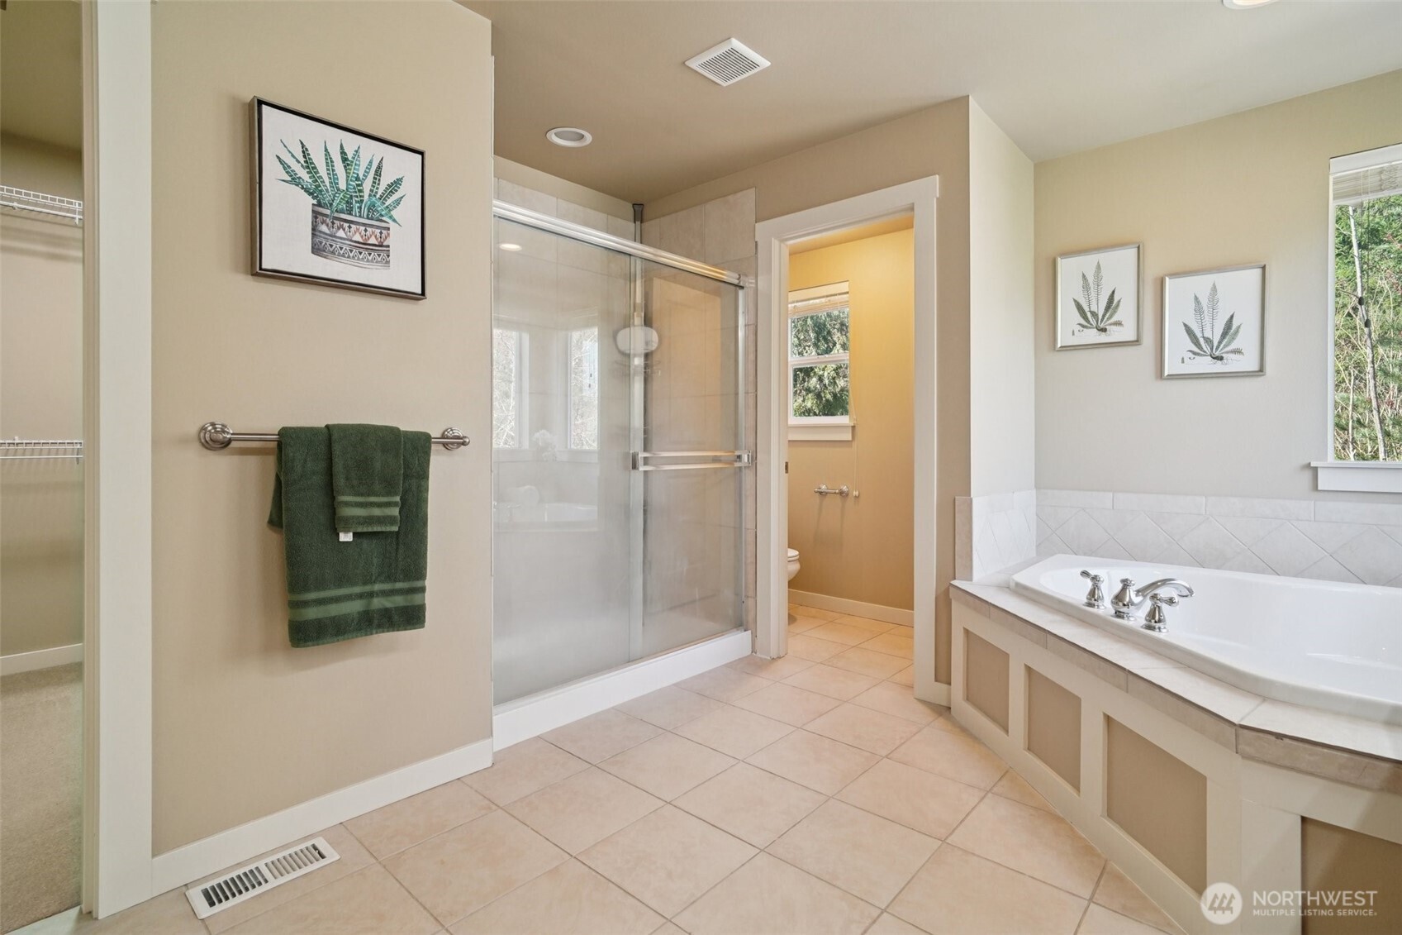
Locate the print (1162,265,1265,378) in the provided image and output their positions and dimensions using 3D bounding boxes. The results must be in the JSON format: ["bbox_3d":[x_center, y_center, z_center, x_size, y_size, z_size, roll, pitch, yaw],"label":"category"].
[{"bbox_3d":[2.163,-0.603,2.636,0.338,0.450,0.022,0,1,42],"label":"print"}]

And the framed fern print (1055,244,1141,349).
[{"bbox_3d":[1.898,-0.808,2.980,0.347,0.447,0.022,0,0,42],"label":"framed fern print"}]

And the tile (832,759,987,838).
[{"bbox_3d":[0.639,1.000,1.896,0.338,0.010,0.338,0,1,42],"label":"tile"}]

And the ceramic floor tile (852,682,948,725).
[{"bbox_3d":[0.837,0.972,2.581,0.328,0.010,0.335,0,0,42],"label":"ceramic floor tile"}]

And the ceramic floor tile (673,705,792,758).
[{"bbox_3d":[0.126,0.997,2.354,0.338,0.010,0.338,0,1,42],"label":"ceramic floor tile"}]

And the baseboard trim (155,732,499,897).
[{"bbox_3d":[-0.998,0.953,1.778,0.015,0.092,0.862,0,1,42],"label":"baseboard trim"}]

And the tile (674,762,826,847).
[{"bbox_3d":[0.145,0.972,1.815,0.328,0.010,0.335,0,0,42],"label":"tile"}]

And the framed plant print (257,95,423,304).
[{"bbox_3d":[-0.992,-0.718,1.736,0.042,0.430,0.425,0,0,42],"label":"framed plant print"}]

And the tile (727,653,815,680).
[{"bbox_3d":[0.348,0.998,3.143,0.326,0.010,0.336,0,0,42],"label":"tile"}]

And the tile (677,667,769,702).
[{"bbox_3d":[0.105,1.006,2.889,0.326,0.010,0.336,0,0,42],"label":"tile"}]

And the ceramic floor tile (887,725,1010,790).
[{"bbox_3d":[0.852,0.972,2.099,0.328,0.010,0.335,0,0,42],"label":"ceramic floor tile"}]

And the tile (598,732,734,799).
[{"bbox_3d":[-0.113,1.025,2.149,0.336,0.010,0.336,0,0,42],"label":"tile"}]

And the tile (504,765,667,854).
[{"bbox_3d":[-0.351,1.029,1.891,0.336,0.010,0.336,0,0,42],"label":"tile"}]

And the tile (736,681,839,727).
[{"bbox_3d":[0.364,0.994,2.615,0.338,0.010,0.338,0,1,42],"label":"tile"}]

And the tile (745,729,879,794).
[{"bbox_3d":[0.384,0.998,2.122,0.338,0.010,0.338,0,1,42],"label":"tile"}]

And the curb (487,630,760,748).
[{"bbox_3d":[-0.279,0.944,2.810,0.116,0.122,1.471,0,0,42],"label":"curb"}]

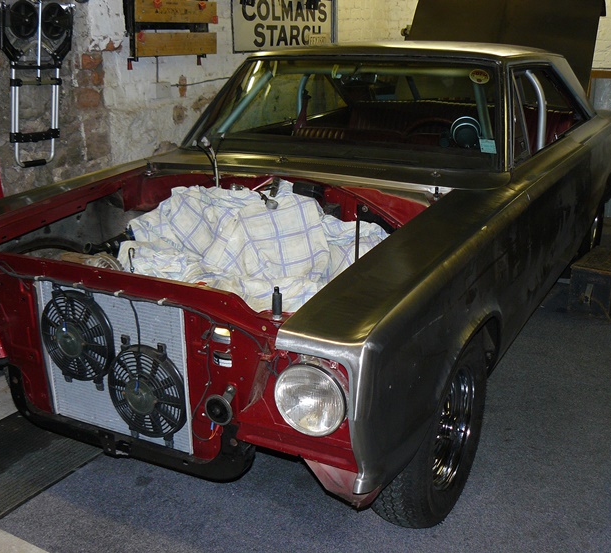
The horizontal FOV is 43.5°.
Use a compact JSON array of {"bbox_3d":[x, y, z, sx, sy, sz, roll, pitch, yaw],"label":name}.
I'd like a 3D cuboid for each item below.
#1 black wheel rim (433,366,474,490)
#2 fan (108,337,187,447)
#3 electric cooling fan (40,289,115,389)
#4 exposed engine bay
[{"bbox_3d":[0.390,0.461,2.431,0.170,0.392,0.392,9,19,29],"label":"black wheel rim"},{"bbox_3d":[-0.462,0.336,2.183,0.275,0.305,0.060,9,19,27],"label":"fan"},{"bbox_3d":[-0.687,0.189,2.261,0.275,0.305,0.060,9,19,27],"label":"electric cooling fan"},{"bbox_3d":[-0.300,-0.005,2.690,1.300,0.500,1.100,9,19,27],"label":"exposed engine bay"}]

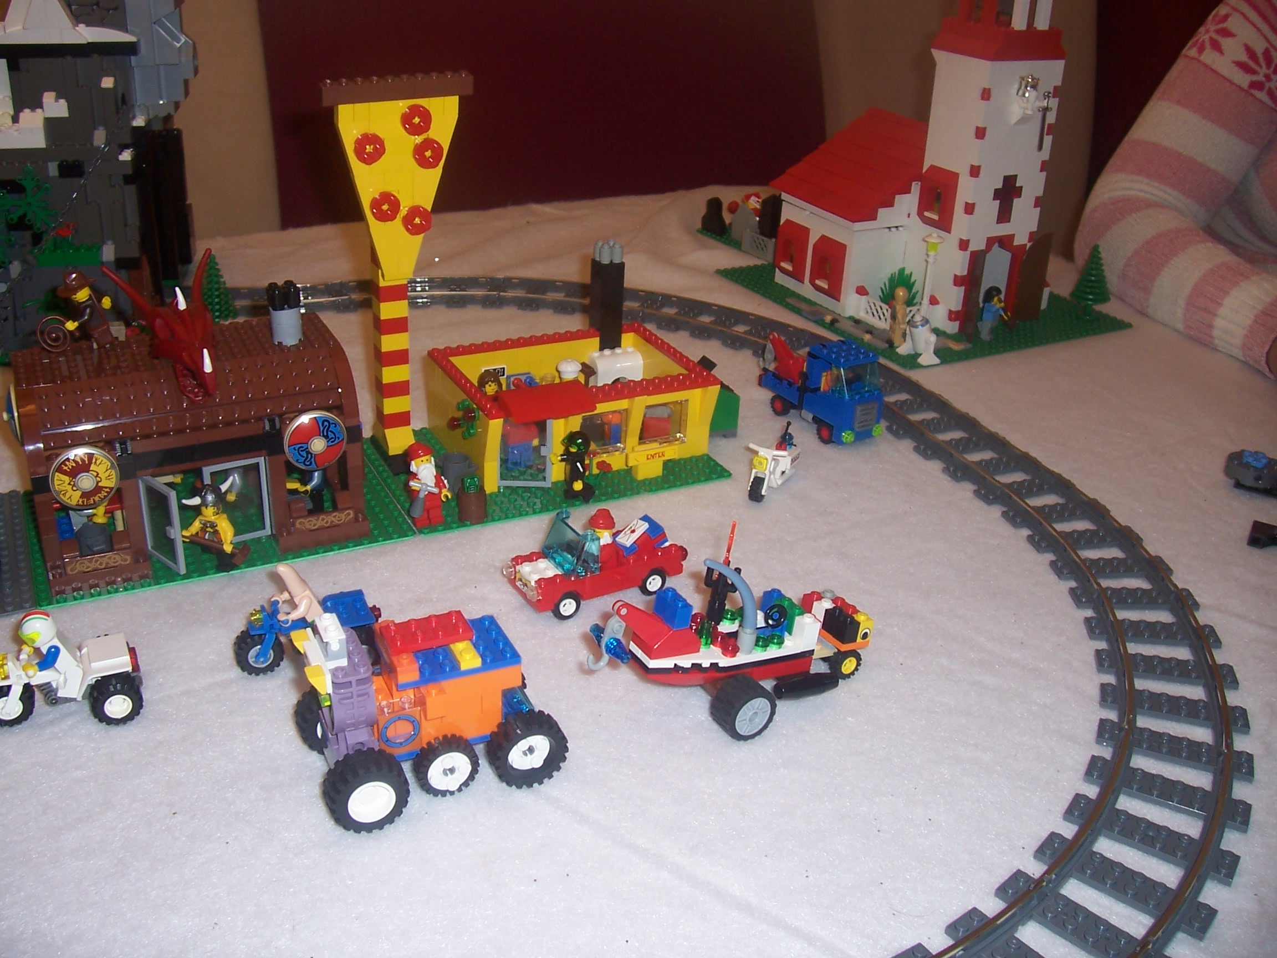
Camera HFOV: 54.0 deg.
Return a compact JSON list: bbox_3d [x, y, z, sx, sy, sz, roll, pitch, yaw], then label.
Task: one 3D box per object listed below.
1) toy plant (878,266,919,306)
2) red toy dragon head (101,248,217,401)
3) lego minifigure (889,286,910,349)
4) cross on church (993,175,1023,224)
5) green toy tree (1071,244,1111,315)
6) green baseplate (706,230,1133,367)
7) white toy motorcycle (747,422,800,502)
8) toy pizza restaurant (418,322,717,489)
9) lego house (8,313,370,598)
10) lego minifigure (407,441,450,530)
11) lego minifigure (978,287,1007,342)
[{"bbox_3d":[0.203,-0.144,0.985,0.031,0.042,0.031,-13,31,-28],"label":"toy plant"},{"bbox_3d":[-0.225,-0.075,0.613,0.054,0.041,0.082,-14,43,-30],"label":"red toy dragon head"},{"bbox_3d":[0.195,-0.120,0.938,0.015,0.041,0.022,-4,28,-15],"label":"lego minifigure"},{"bbox_3d":[0.278,-0.214,0.956,0.032,0.038,0.008,-13,31,-28],"label":"cross on church"},{"bbox_3d":[0.371,-0.162,1.021,0.033,0.066,0.033,-13,31,-28],"label":"green toy tree"},{"bbox_3d":[0.211,-0.180,1.107,0.256,0.005,0.370,-13,31,-28],"label":"green baseplate"},{"bbox_3d":[0.076,-0.010,0.722,0.024,0.034,0.055,15,29,22],"label":"white toy motorcycle"},{"bbox_3d":[-0.039,-0.044,0.750,0.144,0.053,0.109,-11,30,-25],"label":"toy pizza restaurant"},{"bbox_3d":[-0.233,-0.021,0.641,0.165,0.094,0.120,-10,30,-25],"label":"lego house"},{"bbox_3d":[-0.111,0.002,0.662,0.025,0.044,0.017,-12,30,-27],"label":"lego minifigure"},{"bbox_3d":[0.272,-0.129,0.965,0.021,0.043,0.022,-1,27,-8],"label":"lego minifigure"}]

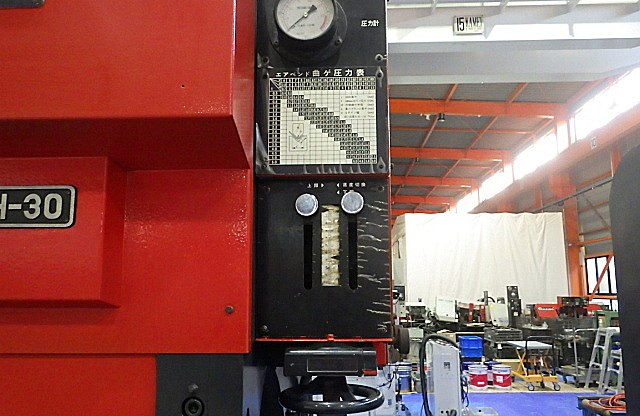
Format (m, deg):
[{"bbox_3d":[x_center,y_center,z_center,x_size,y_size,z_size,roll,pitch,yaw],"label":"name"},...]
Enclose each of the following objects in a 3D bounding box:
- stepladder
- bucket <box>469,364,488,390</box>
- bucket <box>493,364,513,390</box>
[{"bbox_3d":[4.543,2.380,8.124,0.660,0.940,0.530,-1,-9,6],"label":"stepladder"},{"bbox_3d":[2.532,2.711,8.276,0.300,0.357,0.300,0,-9,0],"label":"bucket"},{"bbox_3d":[2.914,2.711,8.275,0.300,0.357,0.300,0,-9,0],"label":"bucket"}]

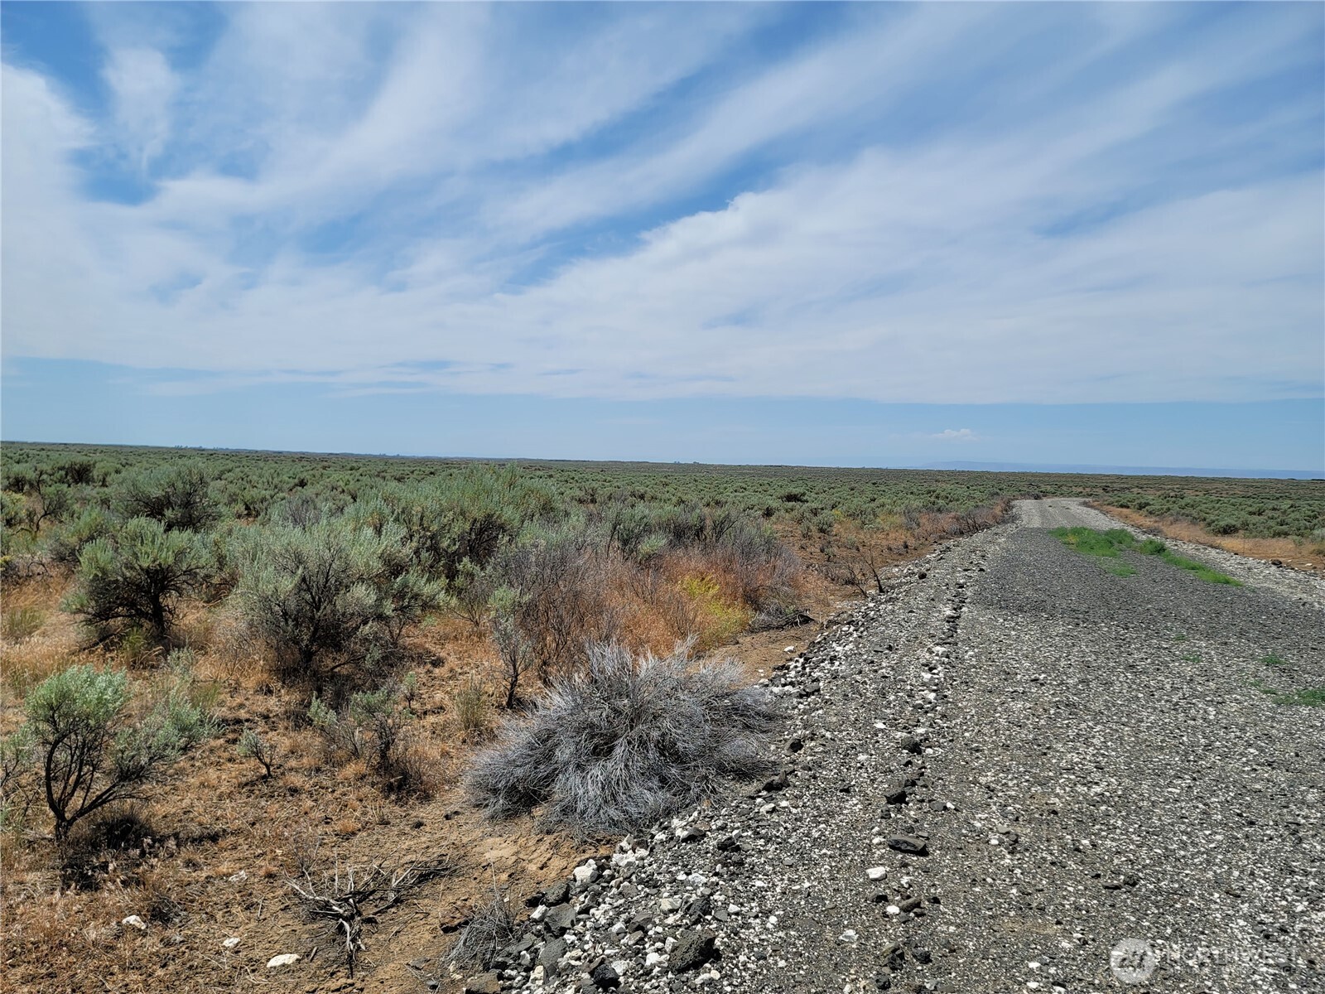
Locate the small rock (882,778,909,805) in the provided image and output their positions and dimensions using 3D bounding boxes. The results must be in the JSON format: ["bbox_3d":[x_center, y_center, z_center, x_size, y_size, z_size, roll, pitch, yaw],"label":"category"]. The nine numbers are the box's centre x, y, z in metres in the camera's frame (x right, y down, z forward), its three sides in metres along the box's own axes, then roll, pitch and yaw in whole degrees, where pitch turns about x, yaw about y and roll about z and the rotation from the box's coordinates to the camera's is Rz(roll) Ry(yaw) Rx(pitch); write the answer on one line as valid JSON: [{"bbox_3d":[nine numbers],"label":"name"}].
[{"bbox_3d":[1.092,1.375,4.479,0.120,0.095,0.110,2,2,14],"label":"small rock"}]

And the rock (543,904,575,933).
[{"bbox_3d":[-0.395,1.614,3.672,0.126,0.088,0.107,1,2,-6],"label":"rock"}]

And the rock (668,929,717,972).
[{"bbox_3d":[0.099,1.495,3.154,0.160,0.110,0.136,2,2,3],"label":"rock"}]

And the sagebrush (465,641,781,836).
[{"bbox_3d":[-0.200,1.240,5.130,1.650,0.860,1.420,1,2,-2],"label":"sagebrush"}]

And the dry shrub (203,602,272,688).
[{"bbox_3d":[-3.394,1.180,7.652,0.497,0.668,0.448,1,2,-24],"label":"dry shrub"}]

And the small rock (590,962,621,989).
[{"bbox_3d":[-0.186,1.560,3.122,0.104,0.068,0.089,1,2,-3],"label":"small rock"}]

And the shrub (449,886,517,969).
[{"bbox_3d":[-0.661,1.587,3.528,0.246,0.260,0.234,1,2,-10],"label":"shrub"}]

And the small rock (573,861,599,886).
[{"bbox_3d":[-0.329,1.617,4.106,0.110,0.096,0.094,1,2,-4],"label":"small rock"}]

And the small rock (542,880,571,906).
[{"bbox_3d":[-0.432,1.627,3.933,0.118,0.082,0.100,1,2,-6],"label":"small rock"}]

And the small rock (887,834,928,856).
[{"bbox_3d":[0.996,1.415,3.893,0.160,0.060,0.100,2,2,15],"label":"small rock"}]

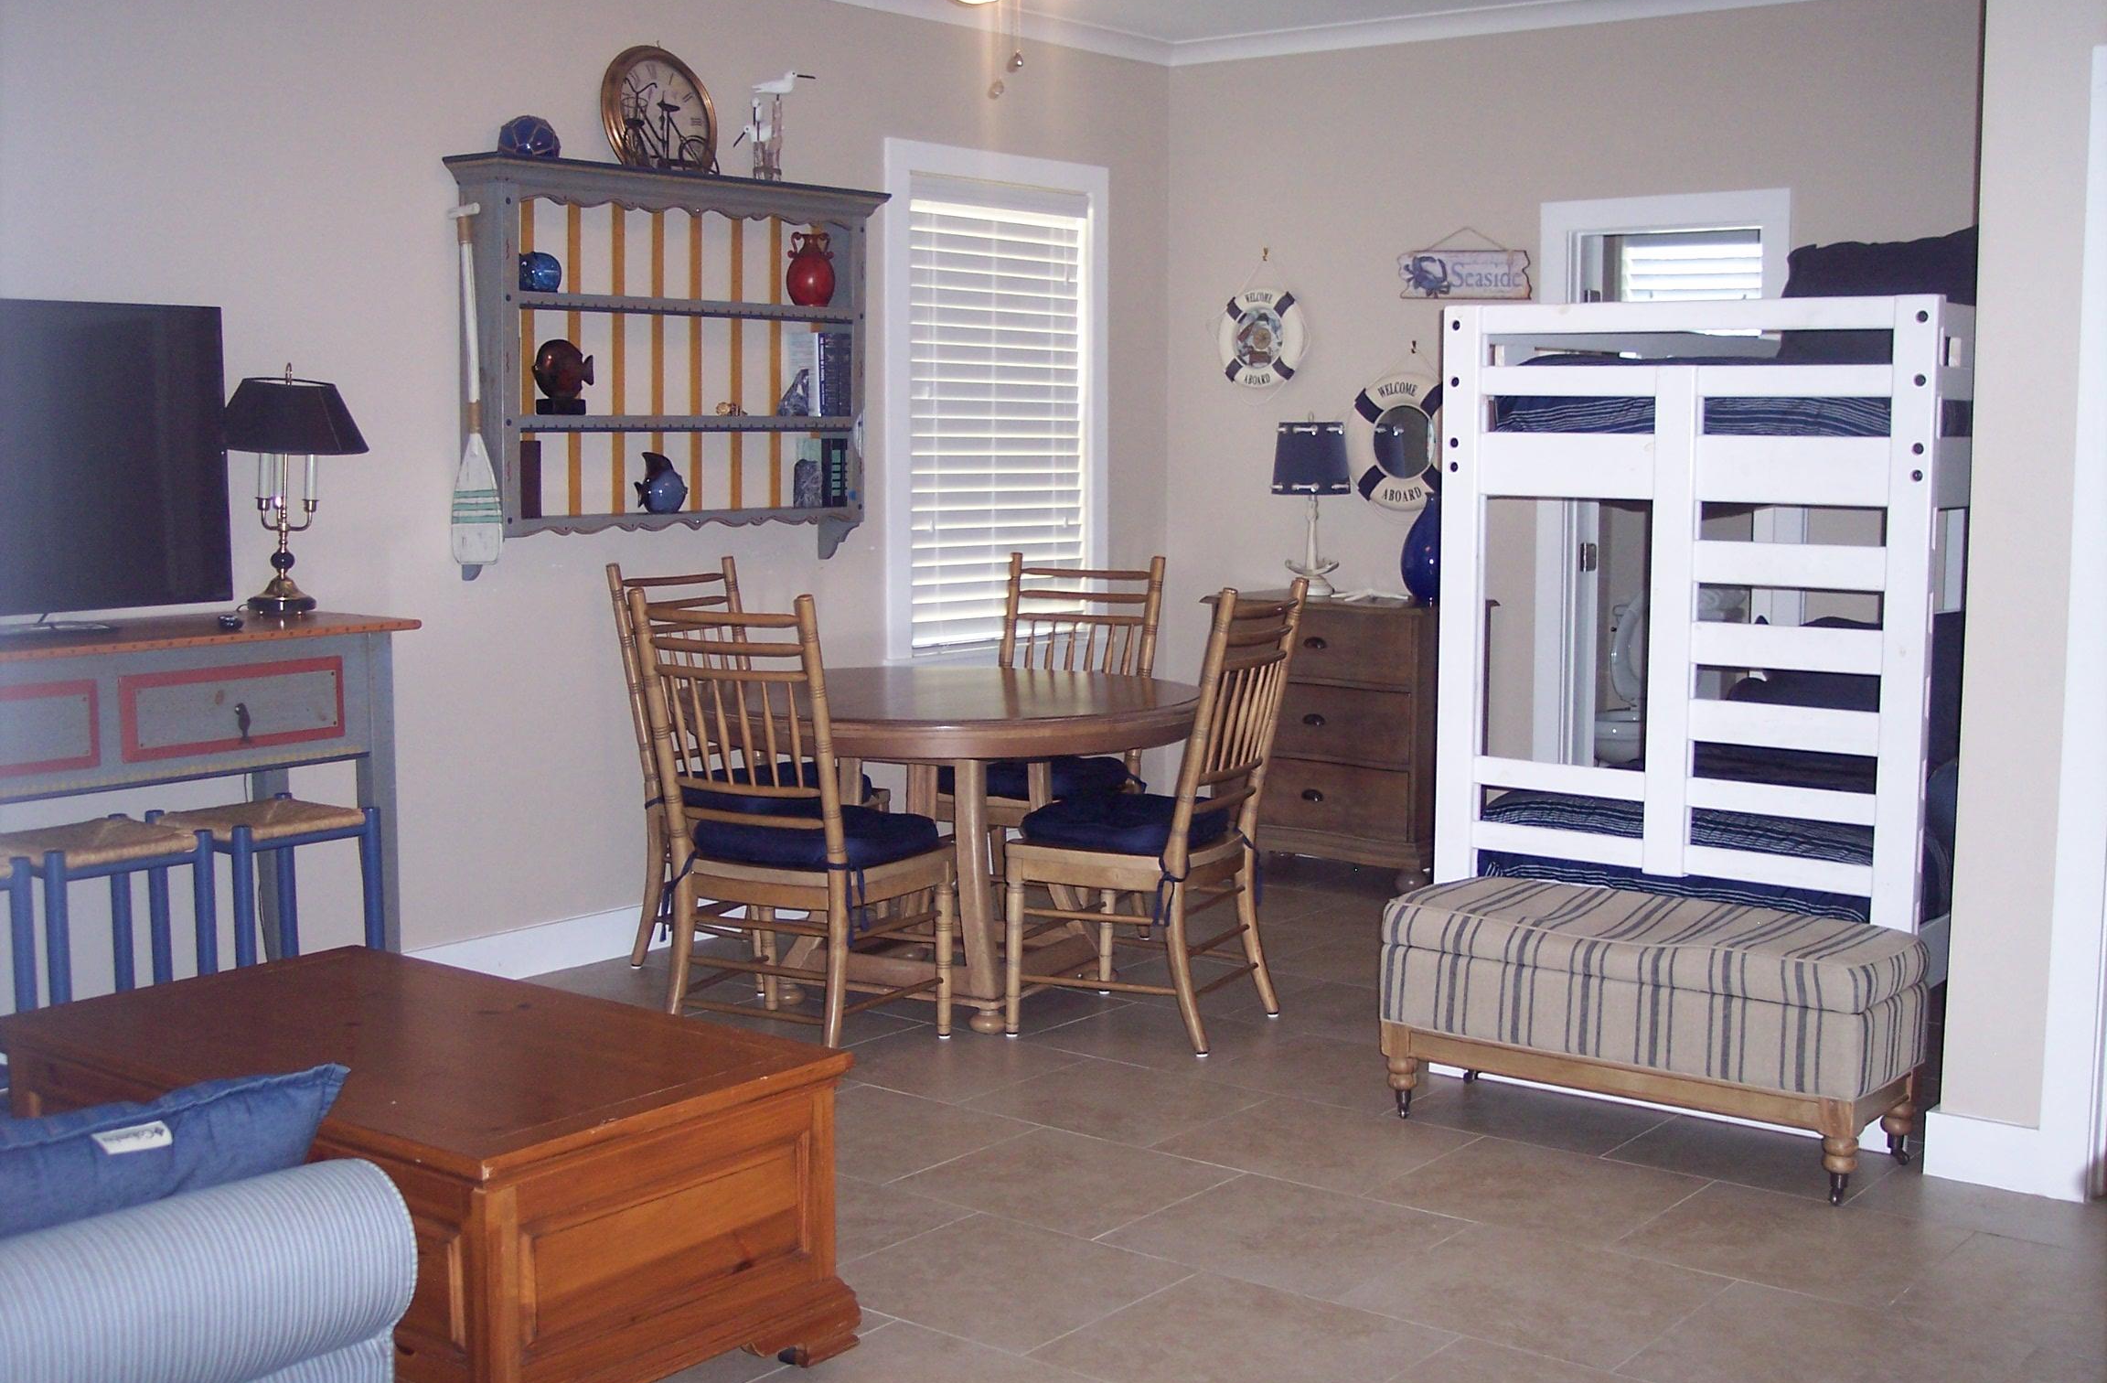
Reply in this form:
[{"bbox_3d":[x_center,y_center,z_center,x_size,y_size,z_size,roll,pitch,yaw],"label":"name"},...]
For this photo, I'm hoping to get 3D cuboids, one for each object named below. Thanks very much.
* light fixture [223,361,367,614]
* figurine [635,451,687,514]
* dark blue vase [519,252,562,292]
[{"bbox_3d":[-1.706,-0.448,5.260,0.365,0.560,0.365,5,8,38],"label":"light fixture"},{"bbox_3d":[-1.057,-0.564,6.406,0.161,0.173,0.088,-5,8,-37],"label":"figurine"},{"bbox_3d":[-1.292,-1.048,5.946,0.120,0.108,0.120,0,6,0],"label":"dark blue vase"}]

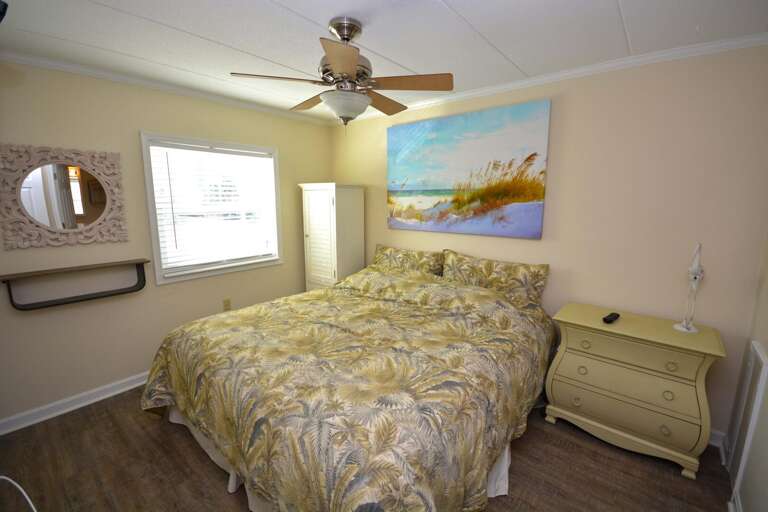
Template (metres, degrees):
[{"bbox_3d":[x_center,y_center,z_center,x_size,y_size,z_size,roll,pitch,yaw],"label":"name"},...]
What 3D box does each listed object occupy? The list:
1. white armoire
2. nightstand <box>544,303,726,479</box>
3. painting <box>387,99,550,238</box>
[{"bbox_3d":[-0.563,0.037,3.657,0.615,1.658,0.458,9,14,39],"label":"white armoire"},{"bbox_3d":[1.525,0.789,2.049,0.787,0.753,0.465,9,14,39],"label":"nightstand"},{"bbox_3d":[0.622,-0.713,2.883,1.513,1.028,0.041,9,14,39],"label":"painting"}]

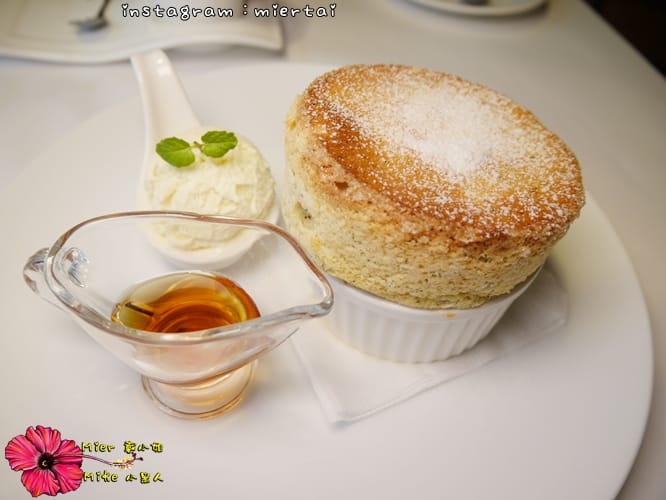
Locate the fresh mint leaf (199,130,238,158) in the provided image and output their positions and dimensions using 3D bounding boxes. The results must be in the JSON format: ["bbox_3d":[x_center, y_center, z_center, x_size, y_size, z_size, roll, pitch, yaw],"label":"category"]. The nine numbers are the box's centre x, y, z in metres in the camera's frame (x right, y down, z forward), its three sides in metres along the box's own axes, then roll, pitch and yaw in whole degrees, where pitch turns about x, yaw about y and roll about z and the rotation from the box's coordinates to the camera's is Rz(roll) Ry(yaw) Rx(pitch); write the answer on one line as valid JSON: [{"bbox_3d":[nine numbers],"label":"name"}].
[{"bbox_3d":[-0.044,-0.040,0.191,0.015,0.004,0.012,6,75,-8],"label":"fresh mint leaf"}]

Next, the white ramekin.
[{"bbox_3d":[0.032,-0.005,0.208,0.098,0.041,0.098,7,51,0],"label":"white ramekin"}]

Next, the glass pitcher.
[{"bbox_3d":[-0.049,0.024,0.166,0.096,0.057,0.047,8,51,1],"label":"glass pitcher"}]

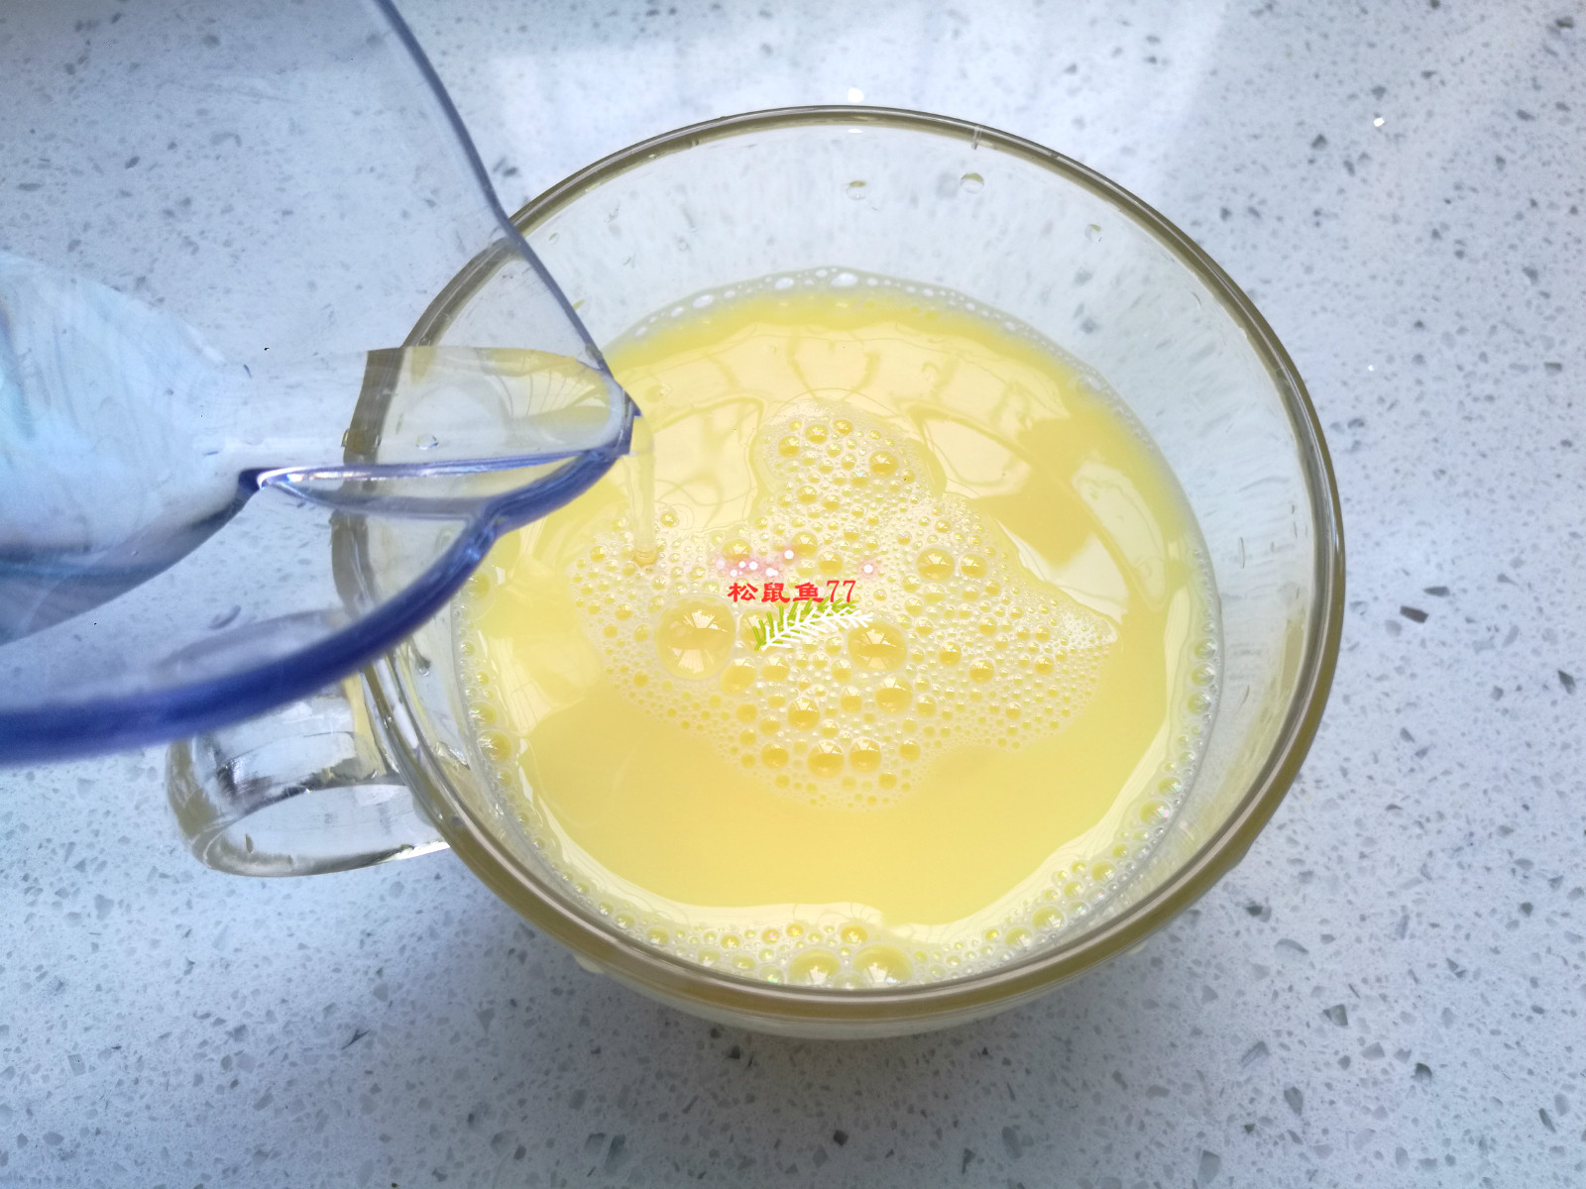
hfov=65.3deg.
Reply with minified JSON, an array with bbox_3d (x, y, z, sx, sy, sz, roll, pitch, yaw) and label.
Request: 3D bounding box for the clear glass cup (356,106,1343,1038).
[{"bbox_3d":[0.006,0.002,0.201,0.130,0.083,0.130,0,69,0],"label":"clear glass cup"}]

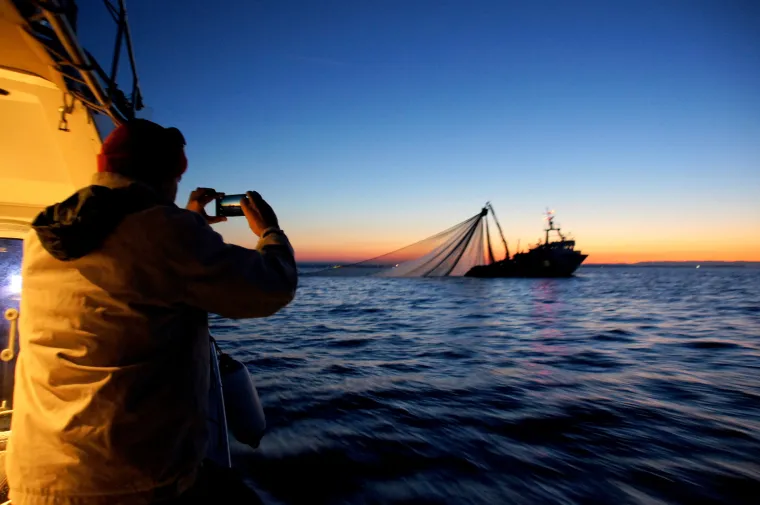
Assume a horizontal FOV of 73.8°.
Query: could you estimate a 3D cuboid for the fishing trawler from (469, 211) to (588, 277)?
[{"bbox_3d":[30.200,-2.200,105.000,25.000,14.600,7.400,0,-1,10],"label":"fishing trawler"}]

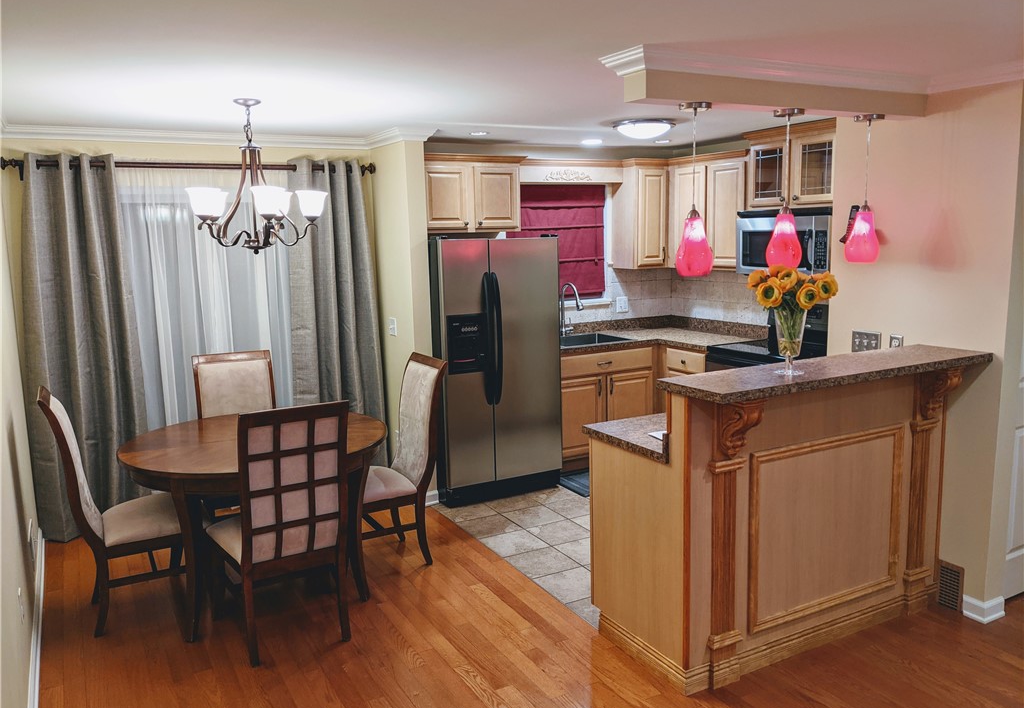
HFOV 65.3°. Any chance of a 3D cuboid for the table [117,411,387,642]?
[{"bbox_3d":[-1.289,0.790,4.088,1.273,0.766,1.273,-6,10,-28],"label":"table"}]

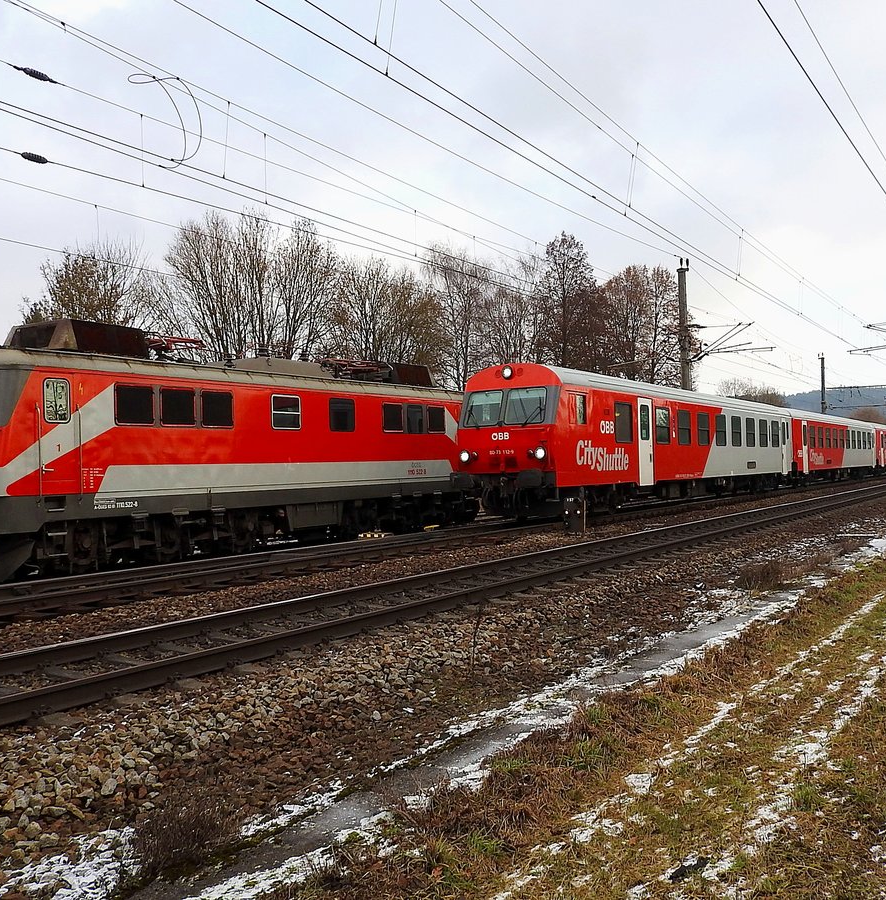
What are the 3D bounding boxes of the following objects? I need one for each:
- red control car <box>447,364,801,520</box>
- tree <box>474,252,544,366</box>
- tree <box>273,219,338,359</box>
[{"bbox_3d":[8.539,-0.117,30.681,2.850,4.100,26.400,-2,-2,35],"label":"red control car"},{"bbox_3d":[4.330,-4.859,55.000,4.600,16.200,4.600,-1,-1,0],"label":"tree"},{"bbox_3d":[-7.383,-4.516,45.000,3.600,15.800,3.600,-1,-1,0],"label":"tree"}]

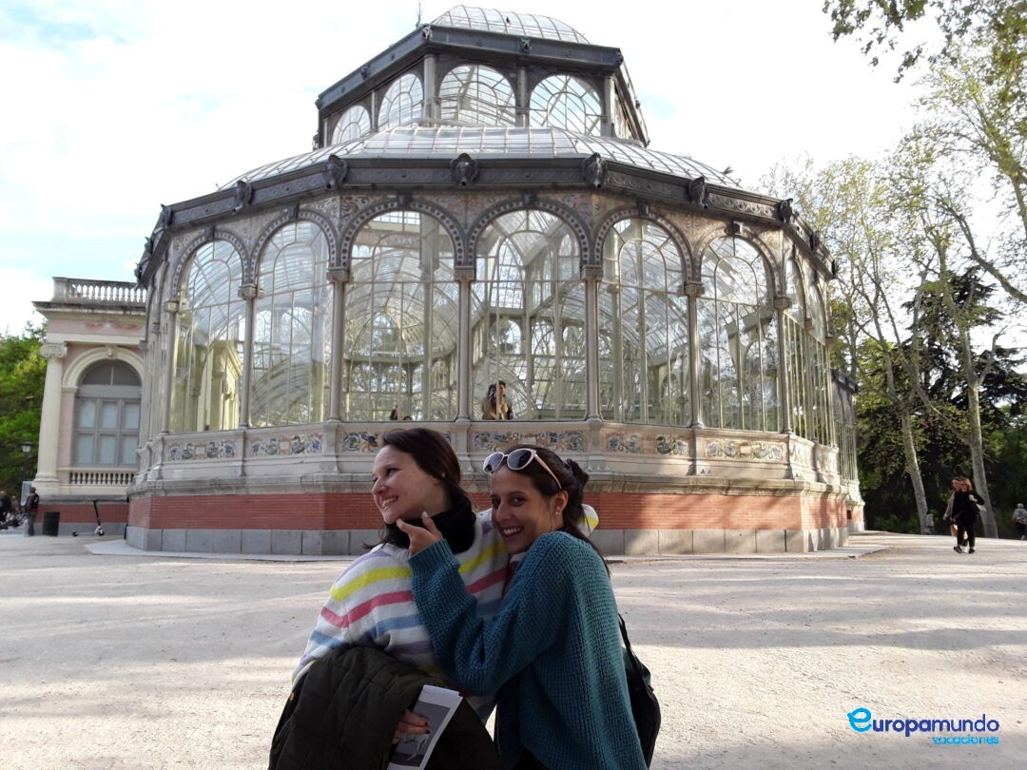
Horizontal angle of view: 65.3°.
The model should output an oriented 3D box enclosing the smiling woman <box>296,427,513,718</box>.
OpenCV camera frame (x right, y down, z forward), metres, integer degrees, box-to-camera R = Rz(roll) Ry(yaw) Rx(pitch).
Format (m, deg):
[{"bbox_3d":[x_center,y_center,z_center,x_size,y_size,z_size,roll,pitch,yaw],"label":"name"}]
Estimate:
[{"bbox_3d":[-0.247,0.895,1.806,0.600,1.600,0.420,-3,-9,20],"label":"smiling woman"}]

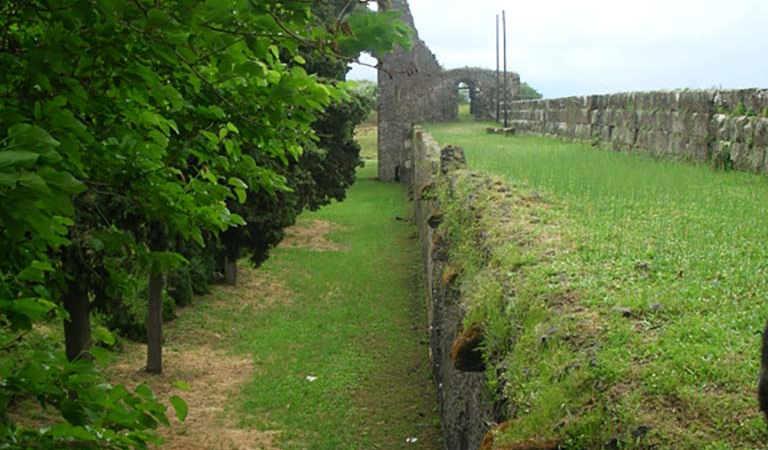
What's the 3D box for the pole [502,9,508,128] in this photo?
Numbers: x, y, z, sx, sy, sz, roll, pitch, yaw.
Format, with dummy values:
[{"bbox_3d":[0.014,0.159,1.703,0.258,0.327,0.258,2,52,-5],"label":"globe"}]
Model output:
[{"bbox_3d":[6.182,-7.940,52.828,0.160,5.907,0.160,0,7,1],"label":"pole"}]

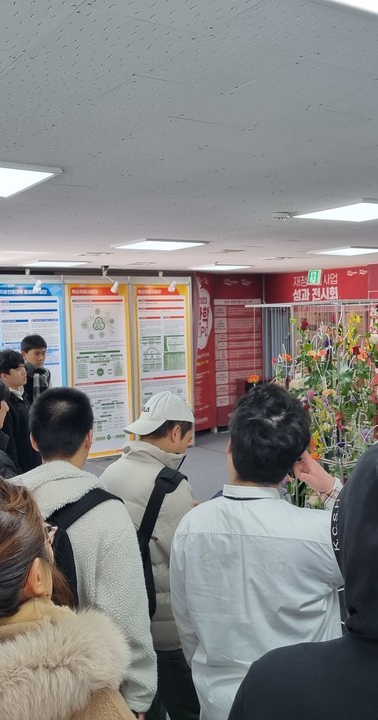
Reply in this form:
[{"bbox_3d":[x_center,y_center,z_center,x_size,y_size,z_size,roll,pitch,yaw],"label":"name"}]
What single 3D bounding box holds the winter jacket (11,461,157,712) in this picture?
[{"bbox_3d":[-0.312,0.634,2.020,0.530,0.710,0.330,0,4,22],"label":"winter jacket"}]

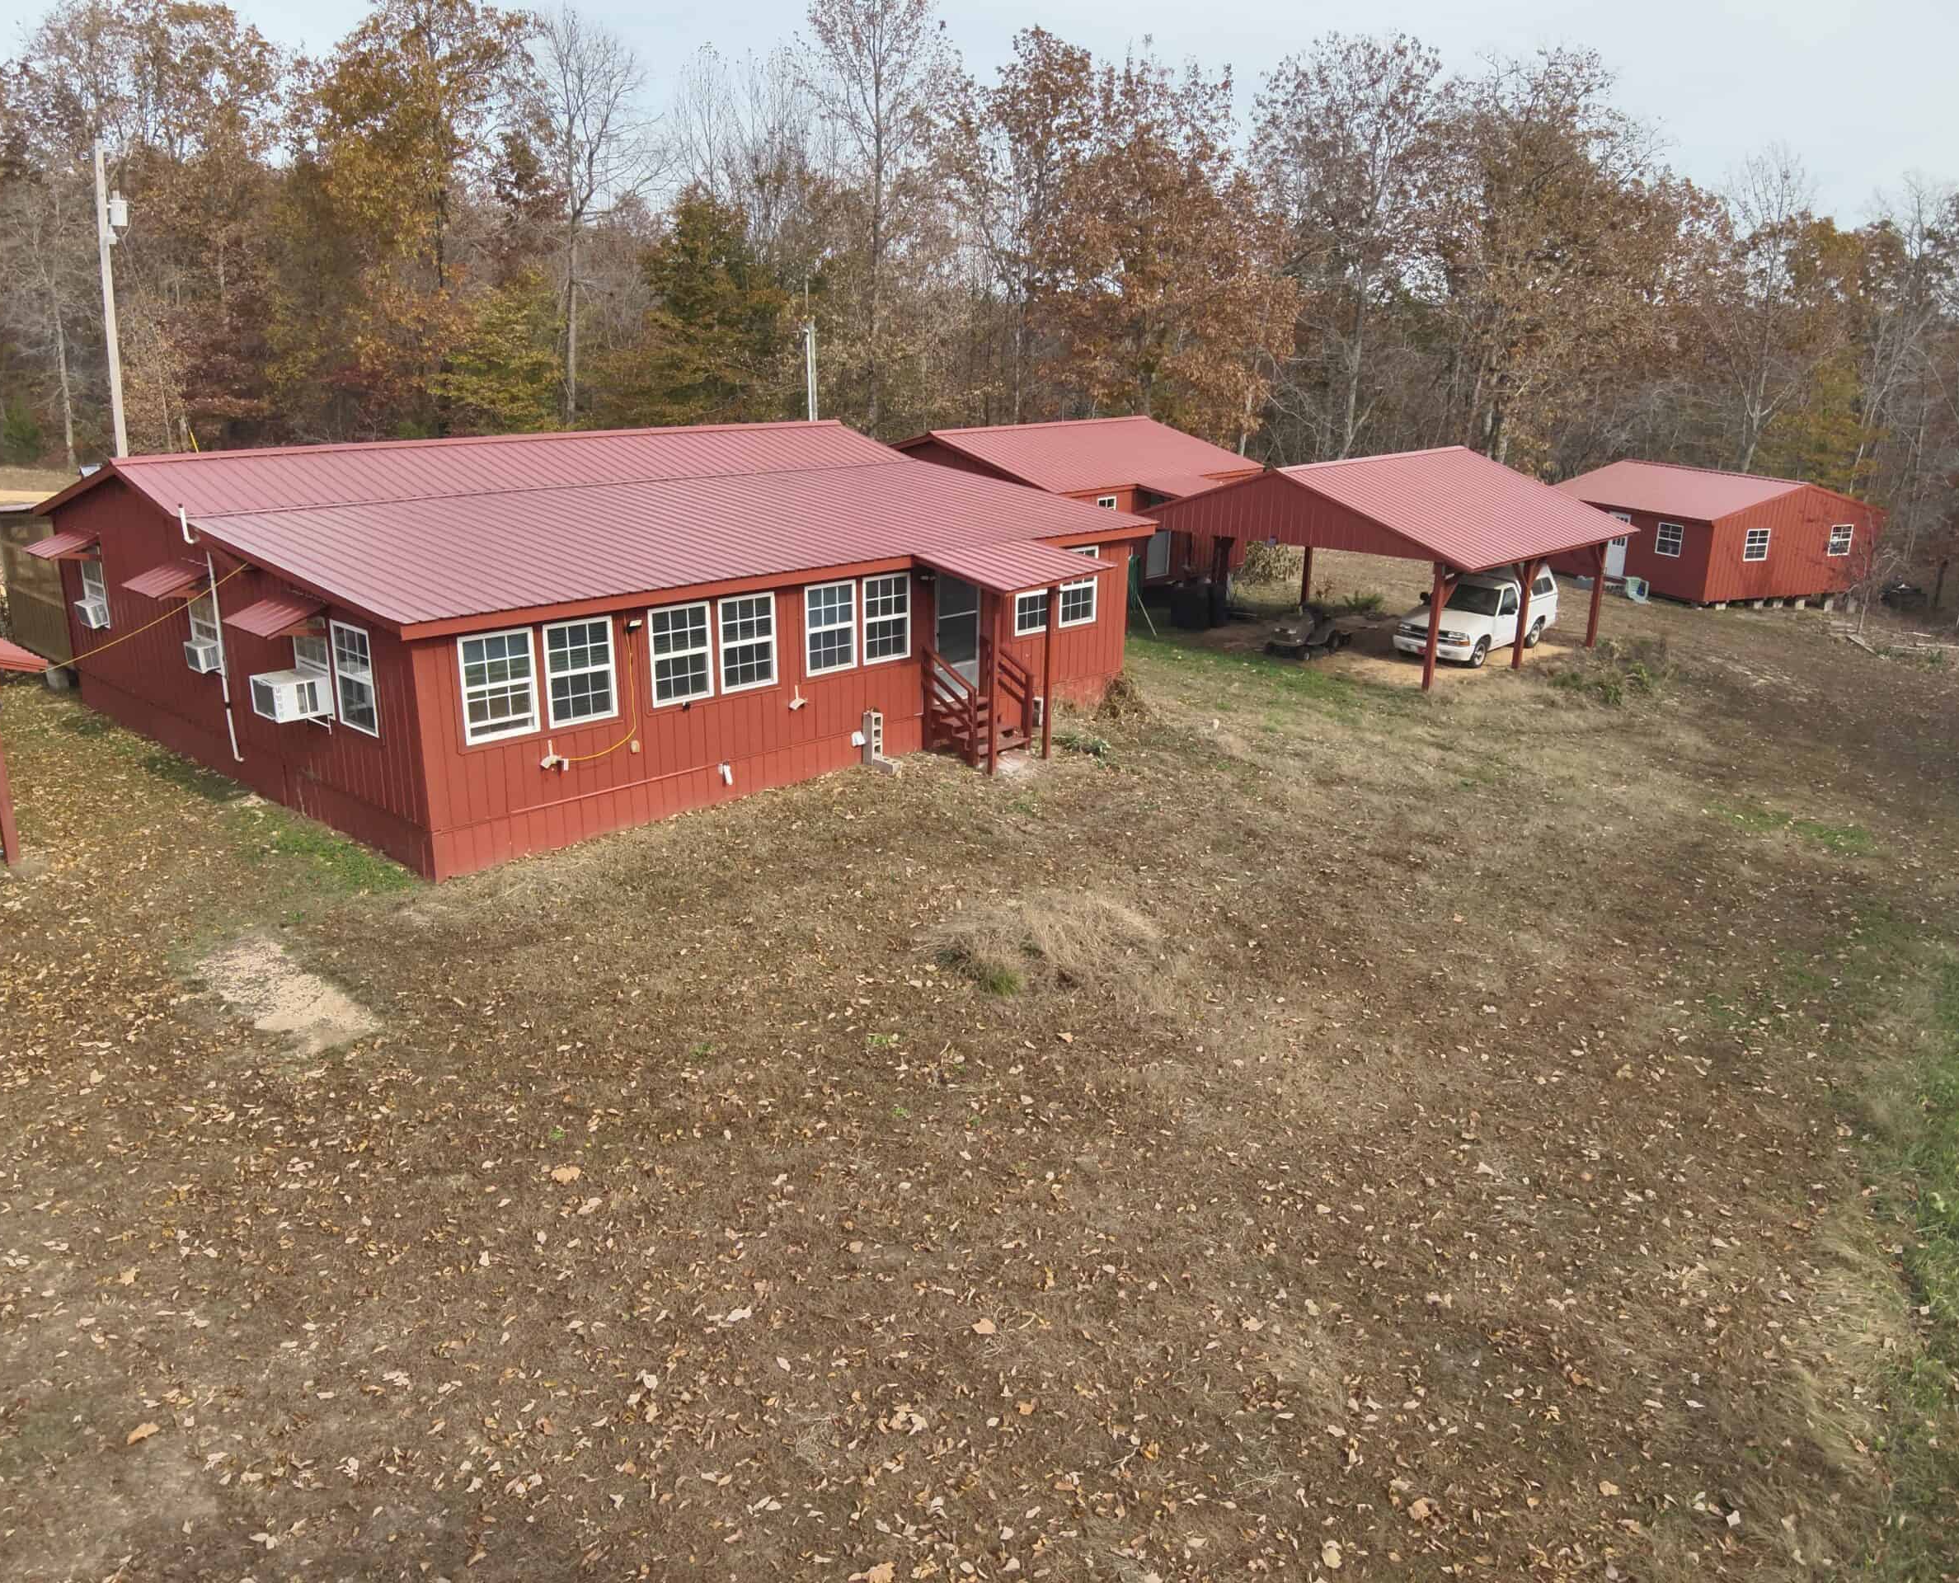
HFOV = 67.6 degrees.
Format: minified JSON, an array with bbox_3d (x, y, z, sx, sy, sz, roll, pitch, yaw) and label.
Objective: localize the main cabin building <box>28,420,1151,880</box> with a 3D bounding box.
[{"bbox_3d":[-5.537,-3.437,23.613,13.415,4.186,13.233,16,23,41],"label":"main cabin building"}]

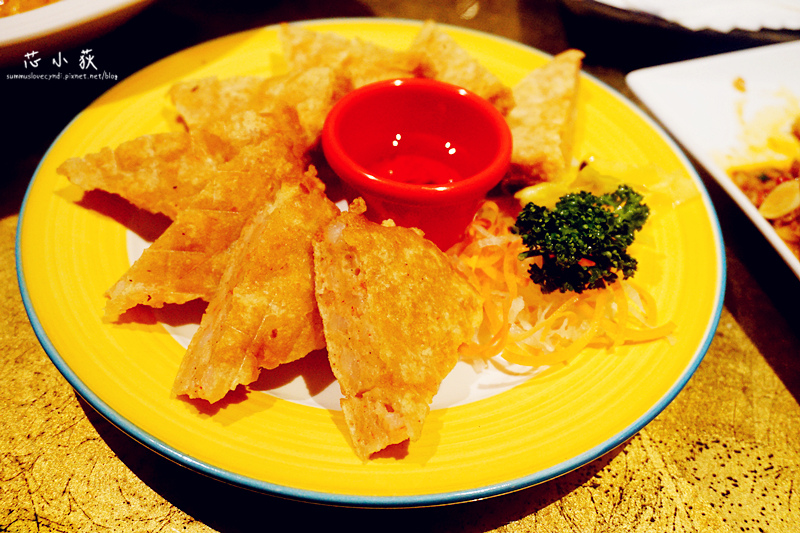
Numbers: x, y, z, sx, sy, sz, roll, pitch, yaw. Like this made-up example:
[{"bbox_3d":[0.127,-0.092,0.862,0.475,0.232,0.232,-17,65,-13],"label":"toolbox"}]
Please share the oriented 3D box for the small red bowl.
[{"bbox_3d":[0.007,-0.041,0.373,0.077,0.041,0.077,2,45,-2],"label":"small red bowl"}]

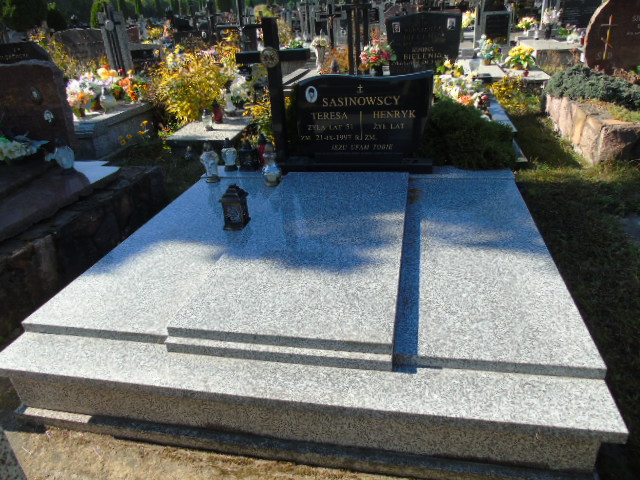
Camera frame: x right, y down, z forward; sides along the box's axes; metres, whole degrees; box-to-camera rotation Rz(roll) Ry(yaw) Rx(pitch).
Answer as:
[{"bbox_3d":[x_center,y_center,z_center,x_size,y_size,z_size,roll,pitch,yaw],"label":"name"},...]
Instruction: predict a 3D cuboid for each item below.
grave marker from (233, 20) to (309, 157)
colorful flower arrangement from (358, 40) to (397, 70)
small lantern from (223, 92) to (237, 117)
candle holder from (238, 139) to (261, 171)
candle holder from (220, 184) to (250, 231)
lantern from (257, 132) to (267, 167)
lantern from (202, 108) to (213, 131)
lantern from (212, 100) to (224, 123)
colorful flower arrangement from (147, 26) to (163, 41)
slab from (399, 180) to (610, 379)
[{"bbox_3d":[-0.267,-0.921,2.928,0.479,0.877,0.080,2,28,12],"label":"grave marker"},{"bbox_3d":[0.638,-2.030,5.128,0.366,0.326,0.329,2,28,12],"label":"colorful flower arrangement"},{"bbox_3d":[-1.111,-1.690,5.675,0.155,0.280,0.155,2,28,12],"label":"small lantern"},{"bbox_3d":[-0.491,-0.602,3.253,0.130,0.200,0.130,2,28,12],"label":"candle holder"},{"bbox_3d":[-0.446,-0.185,2.412,0.120,0.220,0.120,2,28,12],"label":"candle holder"},{"bbox_3d":[-0.411,-0.631,3.363,0.085,0.280,0.085,2,28,12],"label":"lantern"},{"bbox_3d":[-1.114,-1.187,4.534,0.090,0.215,0.090,2,28,12],"label":"lantern"},{"bbox_3d":[-1.170,-1.507,5.381,0.135,0.245,0.135,2,28,12],"label":"lantern"},{"bbox_3d":[-4.371,-5.454,12.206,0.450,0.370,0.420,2,28,12],"label":"colorful flower arrangement"},{"bbox_3d":[0.745,0.019,2.262,0.663,0.051,1.720,2,28,12],"label":"slab"}]

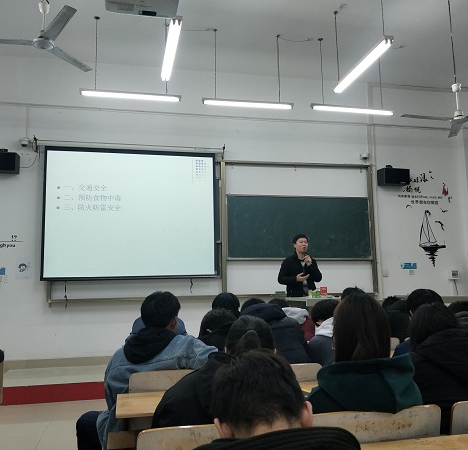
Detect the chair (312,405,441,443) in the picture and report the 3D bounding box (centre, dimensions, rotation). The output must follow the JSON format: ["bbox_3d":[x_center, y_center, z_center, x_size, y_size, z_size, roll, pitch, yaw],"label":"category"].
[{"bbox_3d":[0.383,0.988,1.494,0.460,0.800,0.470,1,-8,-13],"label":"chair"}]

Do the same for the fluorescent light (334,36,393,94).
[{"bbox_3d":[1.437,-1.765,4.899,0.100,0.075,1.230,1,-8,-12],"label":"fluorescent light"}]

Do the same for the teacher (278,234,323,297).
[{"bbox_3d":[0.920,0.983,5.898,0.590,1.719,0.380,1,-8,-16],"label":"teacher"}]

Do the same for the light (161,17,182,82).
[{"bbox_3d":[-0.654,-1.782,4.497,0.105,0.075,1.230,1,-8,-12],"label":"light"}]

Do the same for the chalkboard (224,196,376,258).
[{"bbox_3d":[1.129,0.040,7.170,2.545,1.049,0.060,1,-8,-13],"label":"chalkboard"}]

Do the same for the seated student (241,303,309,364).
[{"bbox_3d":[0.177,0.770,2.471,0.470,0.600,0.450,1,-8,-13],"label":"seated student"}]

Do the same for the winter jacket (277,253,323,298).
[{"bbox_3d":[0.908,0.688,5.938,0.580,0.680,0.350,1,-8,-16],"label":"winter jacket"}]

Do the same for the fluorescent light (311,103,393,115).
[{"bbox_3d":[1.650,-1.579,5.982,1.254,0.070,0.090,1,-8,-13],"label":"fluorescent light"}]

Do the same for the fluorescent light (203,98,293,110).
[{"bbox_3d":[0.201,-1.616,5.790,1.230,0.070,0.095,1,-8,-12],"label":"fluorescent light"}]

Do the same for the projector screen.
[{"bbox_3d":[-1.448,-0.162,6.217,2.410,1.881,0.050,1,-8,-12],"label":"projector screen"}]

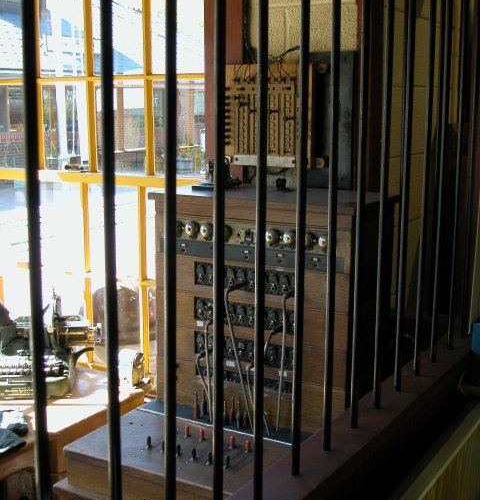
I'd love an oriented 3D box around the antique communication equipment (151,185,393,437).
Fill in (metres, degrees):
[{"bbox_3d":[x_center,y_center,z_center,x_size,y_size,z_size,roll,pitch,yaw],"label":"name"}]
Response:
[{"bbox_3d":[0.087,0.137,2.231,0.582,0.574,0.320,6,11,29],"label":"antique communication equipment"}]

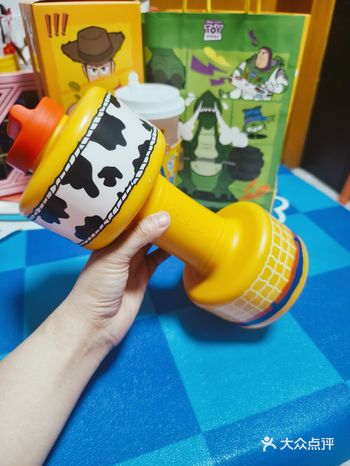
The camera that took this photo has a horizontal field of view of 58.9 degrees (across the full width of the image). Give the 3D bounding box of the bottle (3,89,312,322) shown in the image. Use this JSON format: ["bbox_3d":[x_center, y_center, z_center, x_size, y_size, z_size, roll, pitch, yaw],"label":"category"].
[{"bbox_3d":[-0.012,-0.017,0.269,0.261,0.111,0.111,31,0,-24],"label":"bottle"}]

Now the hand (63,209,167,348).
[{"bbox_3d":[-0.045,0.032,0.261,0.130,0.072,0.080,-56,22,-19],"label":"hand"}]

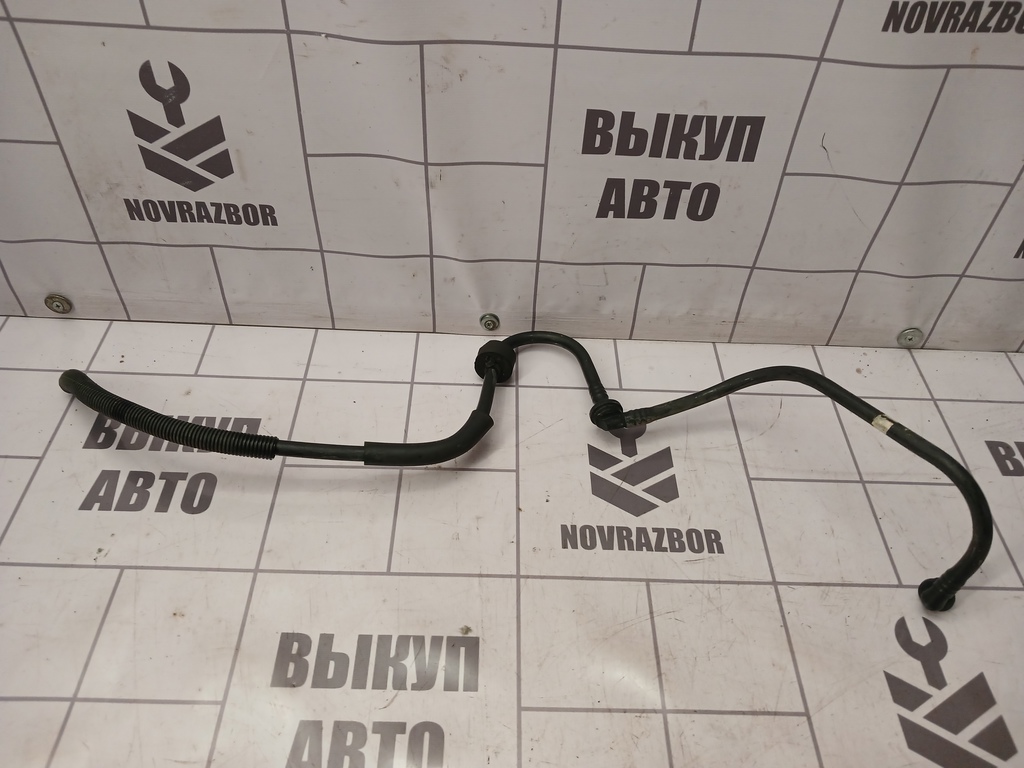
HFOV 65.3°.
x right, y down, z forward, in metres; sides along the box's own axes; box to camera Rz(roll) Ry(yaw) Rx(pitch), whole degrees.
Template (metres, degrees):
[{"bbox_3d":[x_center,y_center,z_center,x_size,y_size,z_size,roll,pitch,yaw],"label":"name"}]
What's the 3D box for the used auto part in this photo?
[{"bbox_3d":[0.009,0.010,0.640,0.681,0.105,0.209,9,47,5],"label":"used auto part"}]

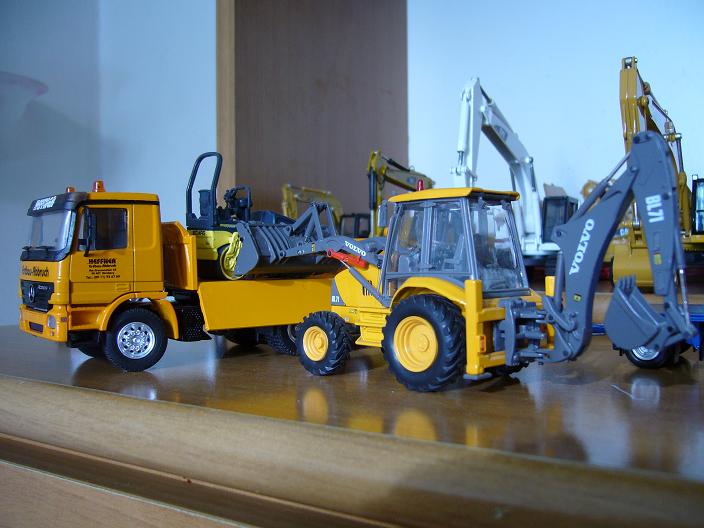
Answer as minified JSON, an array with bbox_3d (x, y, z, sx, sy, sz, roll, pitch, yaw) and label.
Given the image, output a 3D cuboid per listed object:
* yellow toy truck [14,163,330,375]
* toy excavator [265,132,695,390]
[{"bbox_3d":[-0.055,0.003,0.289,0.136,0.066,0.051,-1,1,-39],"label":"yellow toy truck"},{"bbox_3d":[0.029,0.002,0.231,0.153,0.071,0.048,0,1,42],"label":"toy excavator"}]

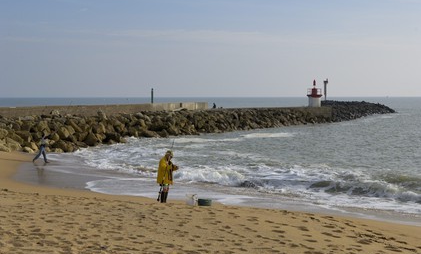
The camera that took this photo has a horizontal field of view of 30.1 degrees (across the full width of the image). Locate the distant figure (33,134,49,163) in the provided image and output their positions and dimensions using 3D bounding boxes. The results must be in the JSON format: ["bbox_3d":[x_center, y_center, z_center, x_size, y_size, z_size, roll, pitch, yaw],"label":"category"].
[{"bbox_3d":[-9.480,1.194,43.968,0.980,1.660,0.600,0,2,-7],"label":"distant figure"}]

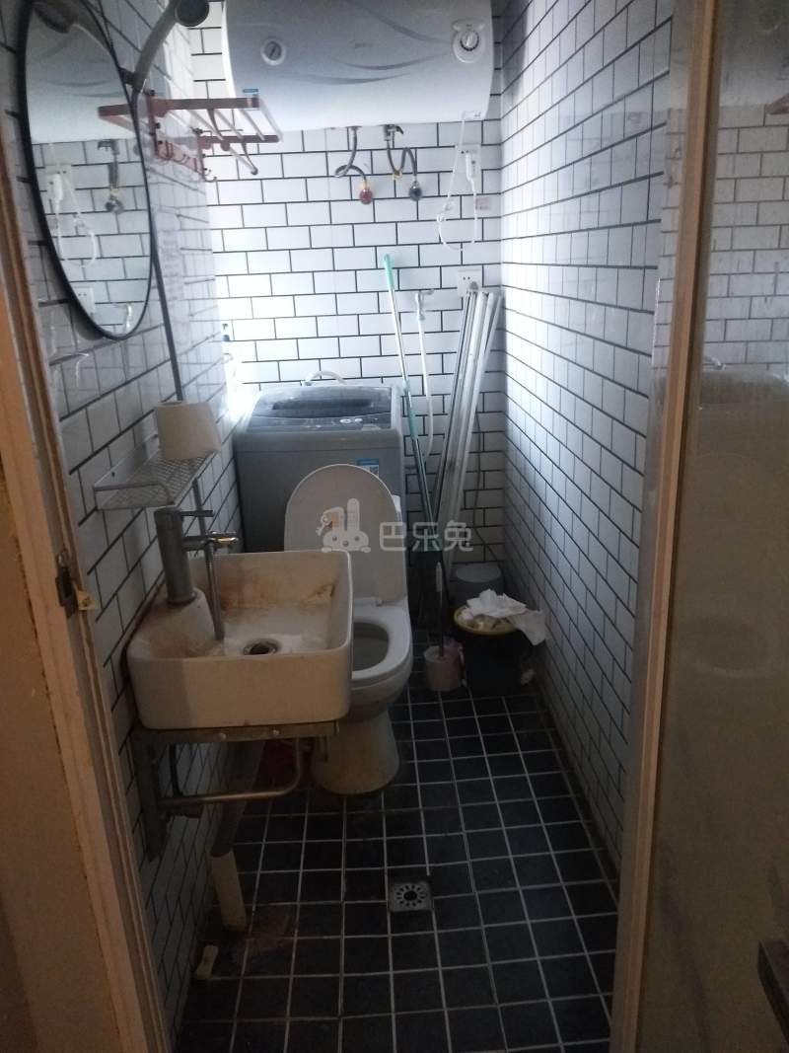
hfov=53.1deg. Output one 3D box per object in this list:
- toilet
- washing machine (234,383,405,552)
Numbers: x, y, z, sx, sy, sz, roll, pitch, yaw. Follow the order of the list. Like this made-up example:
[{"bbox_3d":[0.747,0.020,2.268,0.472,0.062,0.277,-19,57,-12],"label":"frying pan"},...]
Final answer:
[{"bbox_3d":[-0.132,0.268,2.221,0.362,0.816,0.670,-3,19,-2],"label":"toilet"},{"bbox_3d":[-0.225,0.006,2.822,0.532,0.931,0.524,-3,19,-2],"label":"washing machine"}]

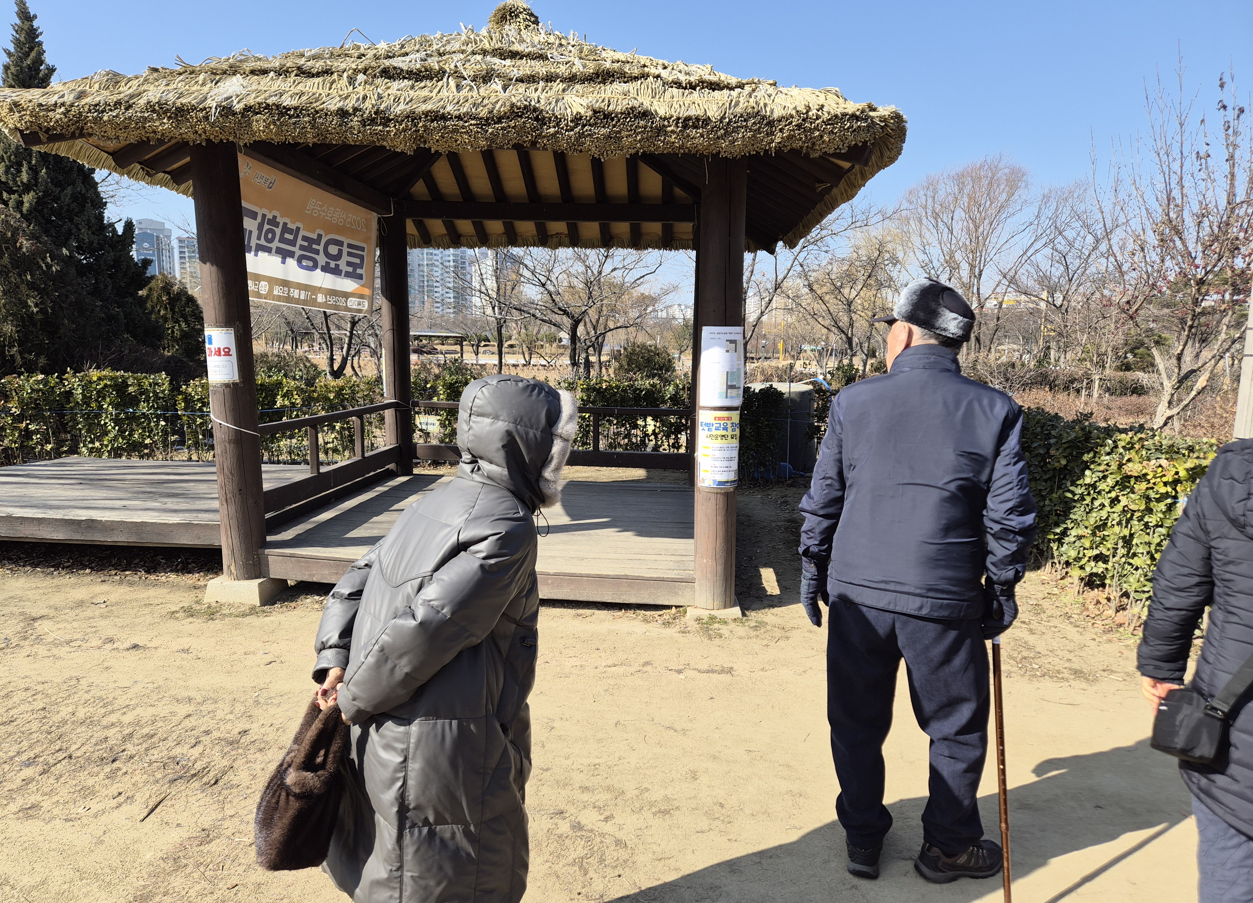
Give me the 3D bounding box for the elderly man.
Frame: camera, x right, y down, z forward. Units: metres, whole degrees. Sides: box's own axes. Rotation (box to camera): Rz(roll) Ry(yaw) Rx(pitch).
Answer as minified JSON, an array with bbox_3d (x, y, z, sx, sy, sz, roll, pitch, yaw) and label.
[{"bbox_3d":[0.784,0.370,2.365,0.620,1.690,0.400,2,7,11],"label":"elderly man"}]

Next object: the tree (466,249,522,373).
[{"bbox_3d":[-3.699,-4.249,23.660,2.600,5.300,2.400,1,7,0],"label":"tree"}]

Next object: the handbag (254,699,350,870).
[{"bbox_3d":[-0.707,0.714,1.817,0.150,0.365,0.260,10,4,-26],"label":"handbag"}]

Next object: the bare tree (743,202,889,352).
[{"bbox_3d":[4.310,-3.336,18.719,3.400,5.000,3.100,1,7,0],"label":"bare tree"}]

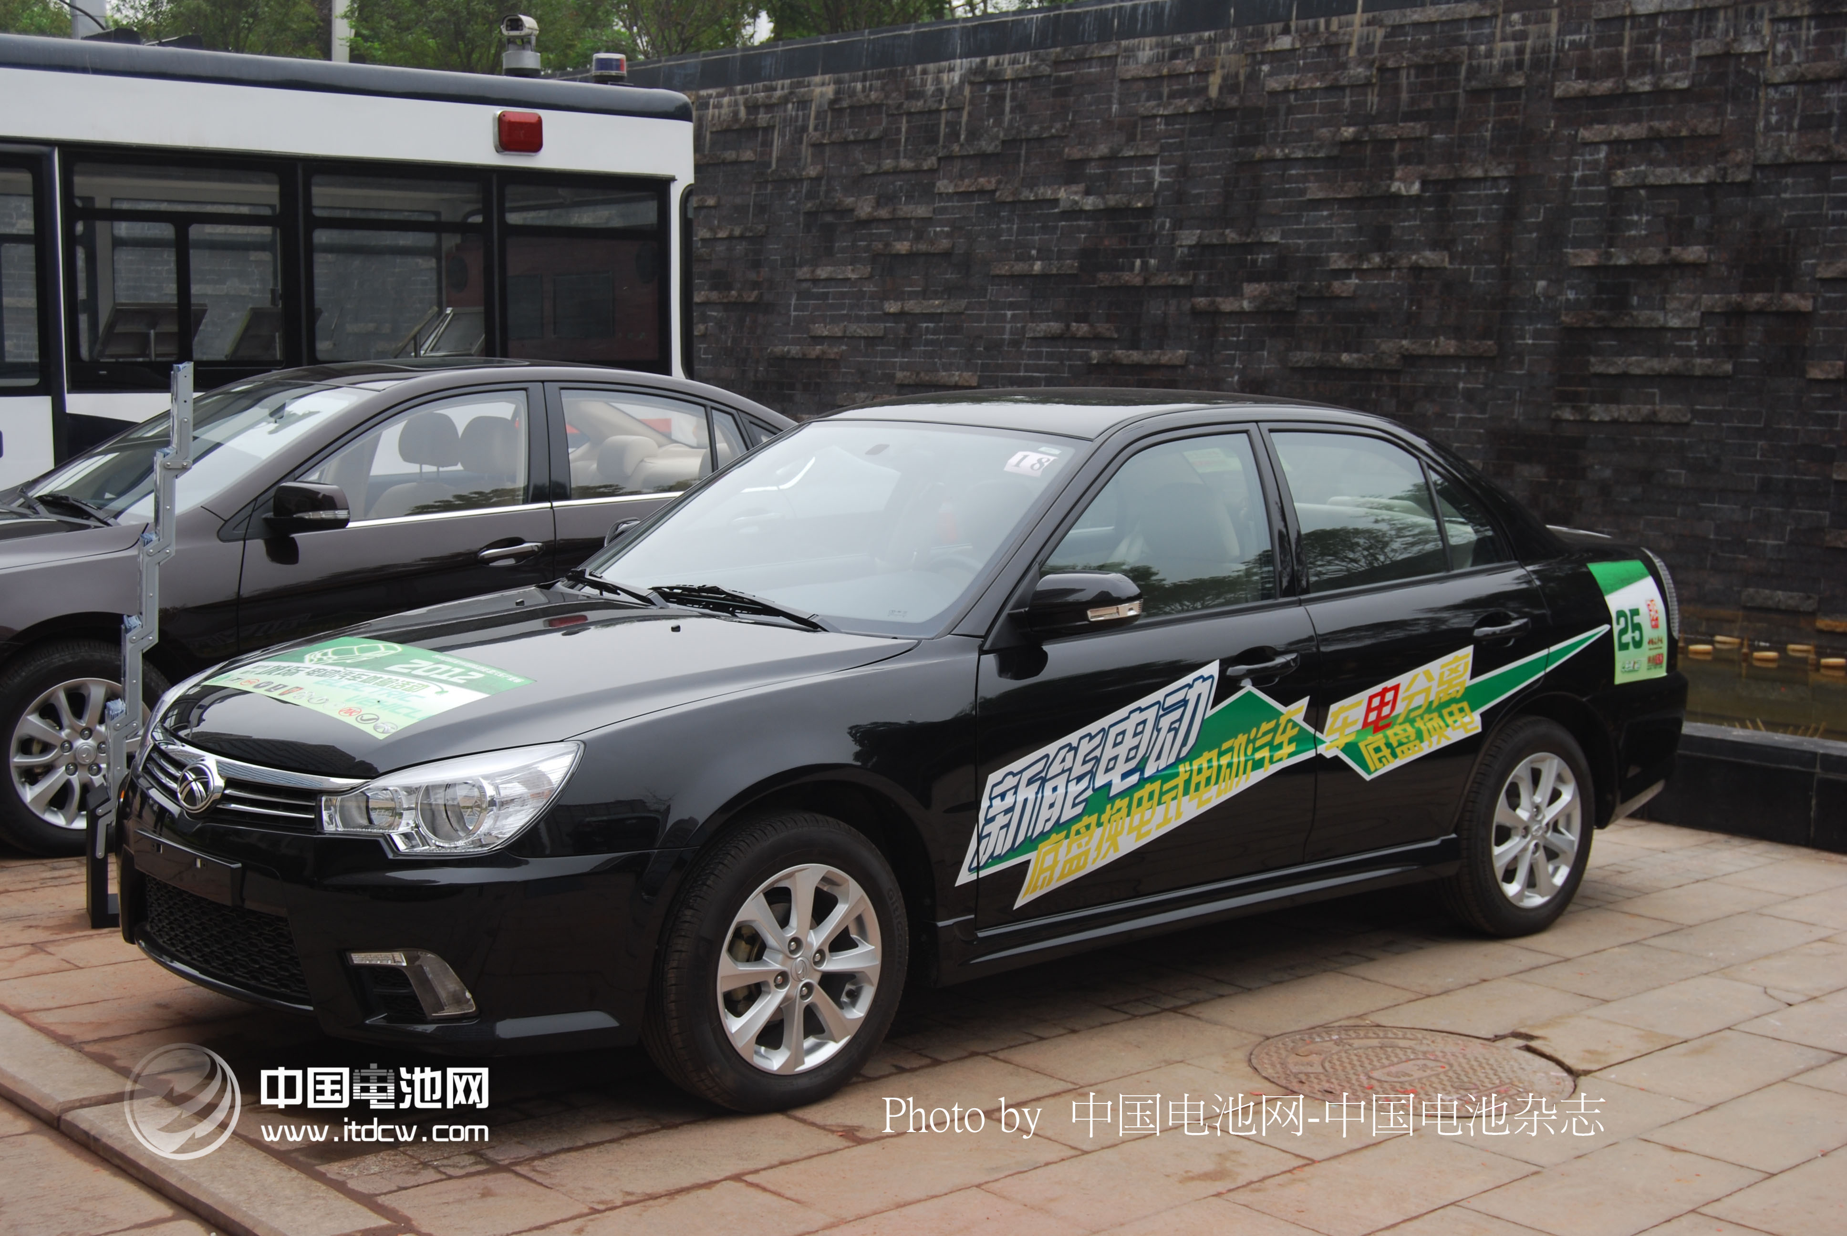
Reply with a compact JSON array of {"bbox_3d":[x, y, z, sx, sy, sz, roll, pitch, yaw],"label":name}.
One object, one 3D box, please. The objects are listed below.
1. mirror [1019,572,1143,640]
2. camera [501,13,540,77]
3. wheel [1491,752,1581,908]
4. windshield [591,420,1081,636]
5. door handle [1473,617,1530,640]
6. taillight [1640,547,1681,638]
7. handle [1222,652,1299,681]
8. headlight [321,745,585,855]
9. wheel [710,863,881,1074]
[{"bbox_3d":[0.348,-0.041,5.187,0.170,0.150,0.230,-4,8,-41],"label":"mirror"},{"bbox_3d":[-2.164,-3.078,12.700,0.190,0.335,0.250,3,7,16],"label":"camera"},{"bbox_3d":[1.663,0.586,6.652,0.440,0.440,0.170,-4,8,-41],"label":"wheel"},{"bbox_3d":[-0.215,-0.277,5.906,1.380,0.160,0.800,8,42,48],"label":"windshield"},{"bbox_3d":[1.568,0.031,6.377,0.215,0.052,0.055,-4,8,-41],"label":"door handle"},{"bbox_3d":[2.160,-0.076,7.220,0.250,0.290,0.290,-4,8,-41],"label":"taillight"},{"bbox_3d":[0.818,0.116,5.727,0.235,0.055,0.055,-4,8,-41],"label":"handle"},{"bbox_3d":[-0.916,0.345,4.564,0.380,0.250,0.380,-4,8,-41],"label":"headlight"},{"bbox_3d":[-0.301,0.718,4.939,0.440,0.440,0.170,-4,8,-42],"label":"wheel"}]

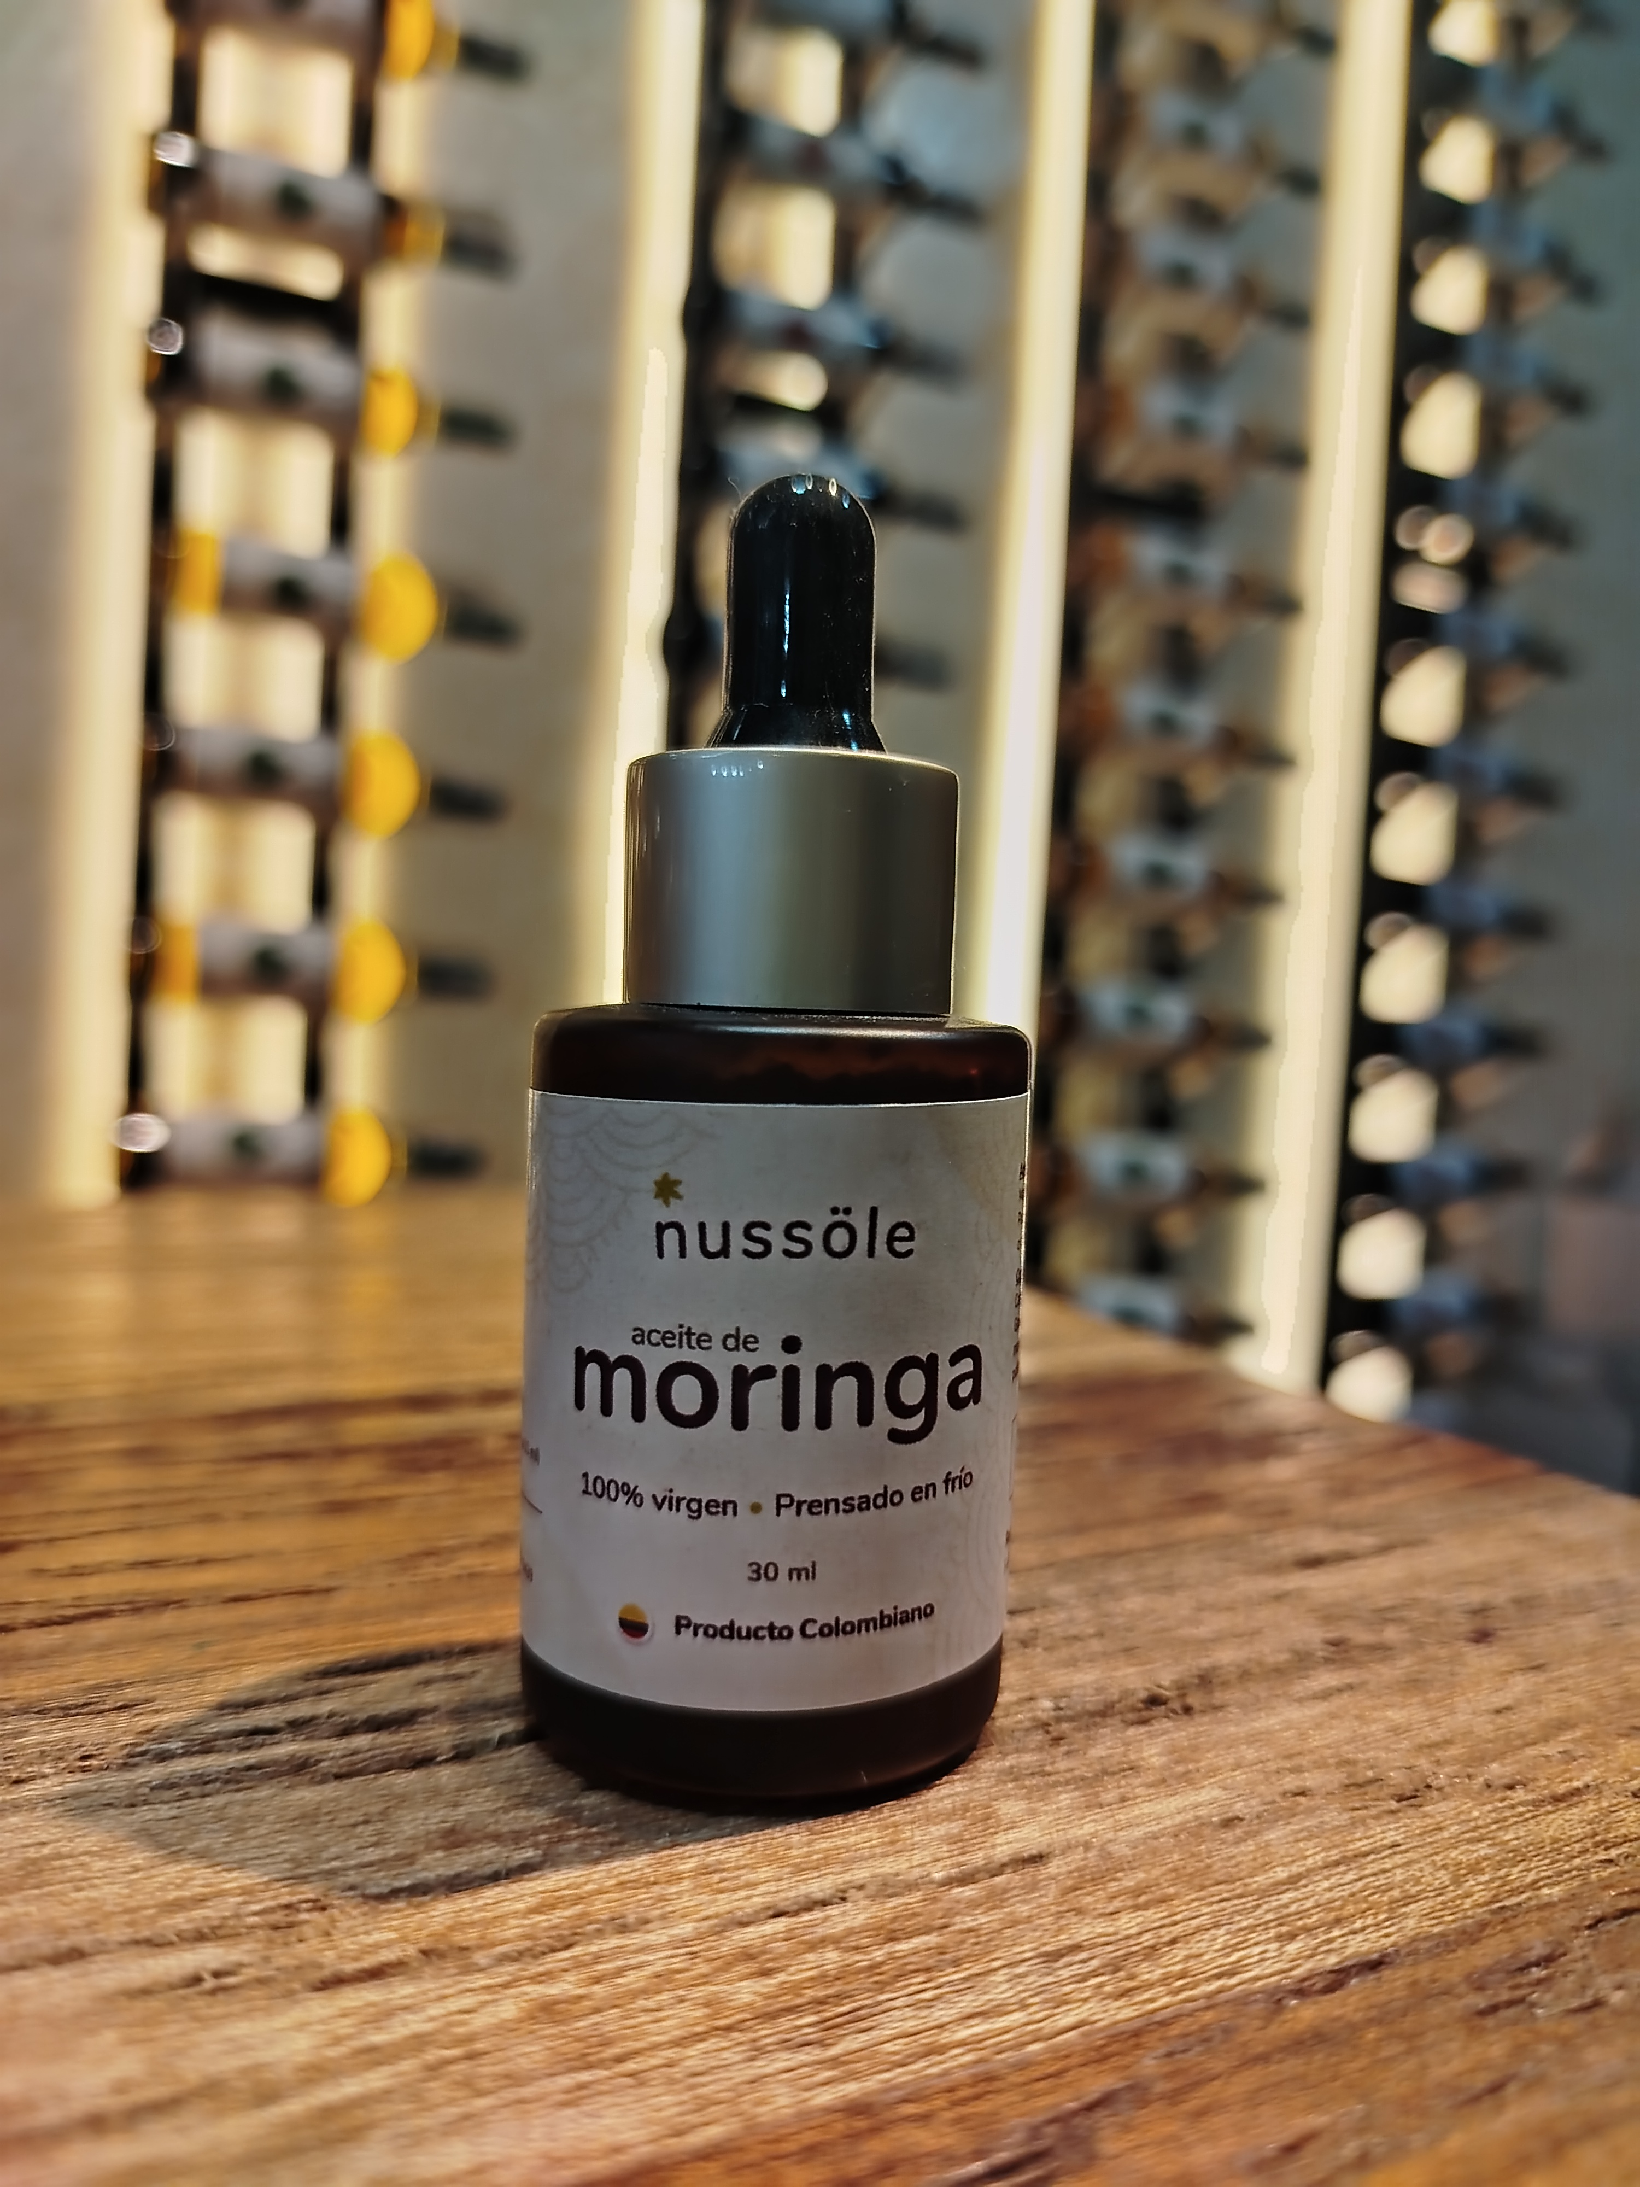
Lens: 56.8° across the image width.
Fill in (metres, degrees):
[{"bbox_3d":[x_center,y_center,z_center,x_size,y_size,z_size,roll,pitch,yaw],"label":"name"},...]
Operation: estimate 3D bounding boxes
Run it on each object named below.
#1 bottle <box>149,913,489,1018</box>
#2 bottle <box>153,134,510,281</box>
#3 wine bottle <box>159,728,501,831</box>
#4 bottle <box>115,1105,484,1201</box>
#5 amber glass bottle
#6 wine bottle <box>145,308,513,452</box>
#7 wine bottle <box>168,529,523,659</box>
[{"bbox_3d":[-0.439,-0.107,1.329,0.300,0.076,0.076,4,1,-21],"label":"bottle"},{"bbox_3d":[-0.416,-0.754,1.303,0.300,0.076,0.076,4,1,-21],"label":"bottle"},{"bbox_3d":[-0.428,-0.272,1.325,0.300,0.076,0.076,4,1,-21],"label":"wine bottle"},{"bbox_3d":[-0.449,0.052,1.335,0.300,0.076,0.076,4,1,-21],"label":"bottle"},{"bbox_3d":[-0.003,0.000,0.107,0.035,0.085,0.035,2,3,-1],"label":"amber glass bottle"},{"bbox_3d":[-0.419,-0.609,1.309,0.300,0.076,0.076,4,1,-21],"label":"wine bottle"},{"bbox_3d":[-0.417,-0.433,1.320,0.300,0.076,0.076,4,1,-21],"label":"wine bottle"}]

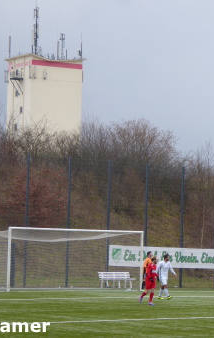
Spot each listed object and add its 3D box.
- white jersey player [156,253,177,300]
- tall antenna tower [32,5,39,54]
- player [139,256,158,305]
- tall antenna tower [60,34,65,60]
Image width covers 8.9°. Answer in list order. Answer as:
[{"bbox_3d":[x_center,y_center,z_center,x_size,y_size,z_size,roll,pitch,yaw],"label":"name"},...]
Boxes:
[{"bbox_3d":[2.300,4.187,53.300,0.650,1.760,0.580,-1,-4,38],"label":"white jersey player"},{"bbox_3d":[-12.291,-24.081,238.000,1.000,8.600,1.000,3,-4,-28],"label":"tall antenna tower"},{"bbox_3d":[1.498,3.941,48.600,0.680,1.710,0.560,-1,-4,37],"label":"player"},{"bbox_3d":[-7.843,-21.538,243.000,0.850,4.800,0.850,3,-4,-28],"label":"tall antenna tower"}]

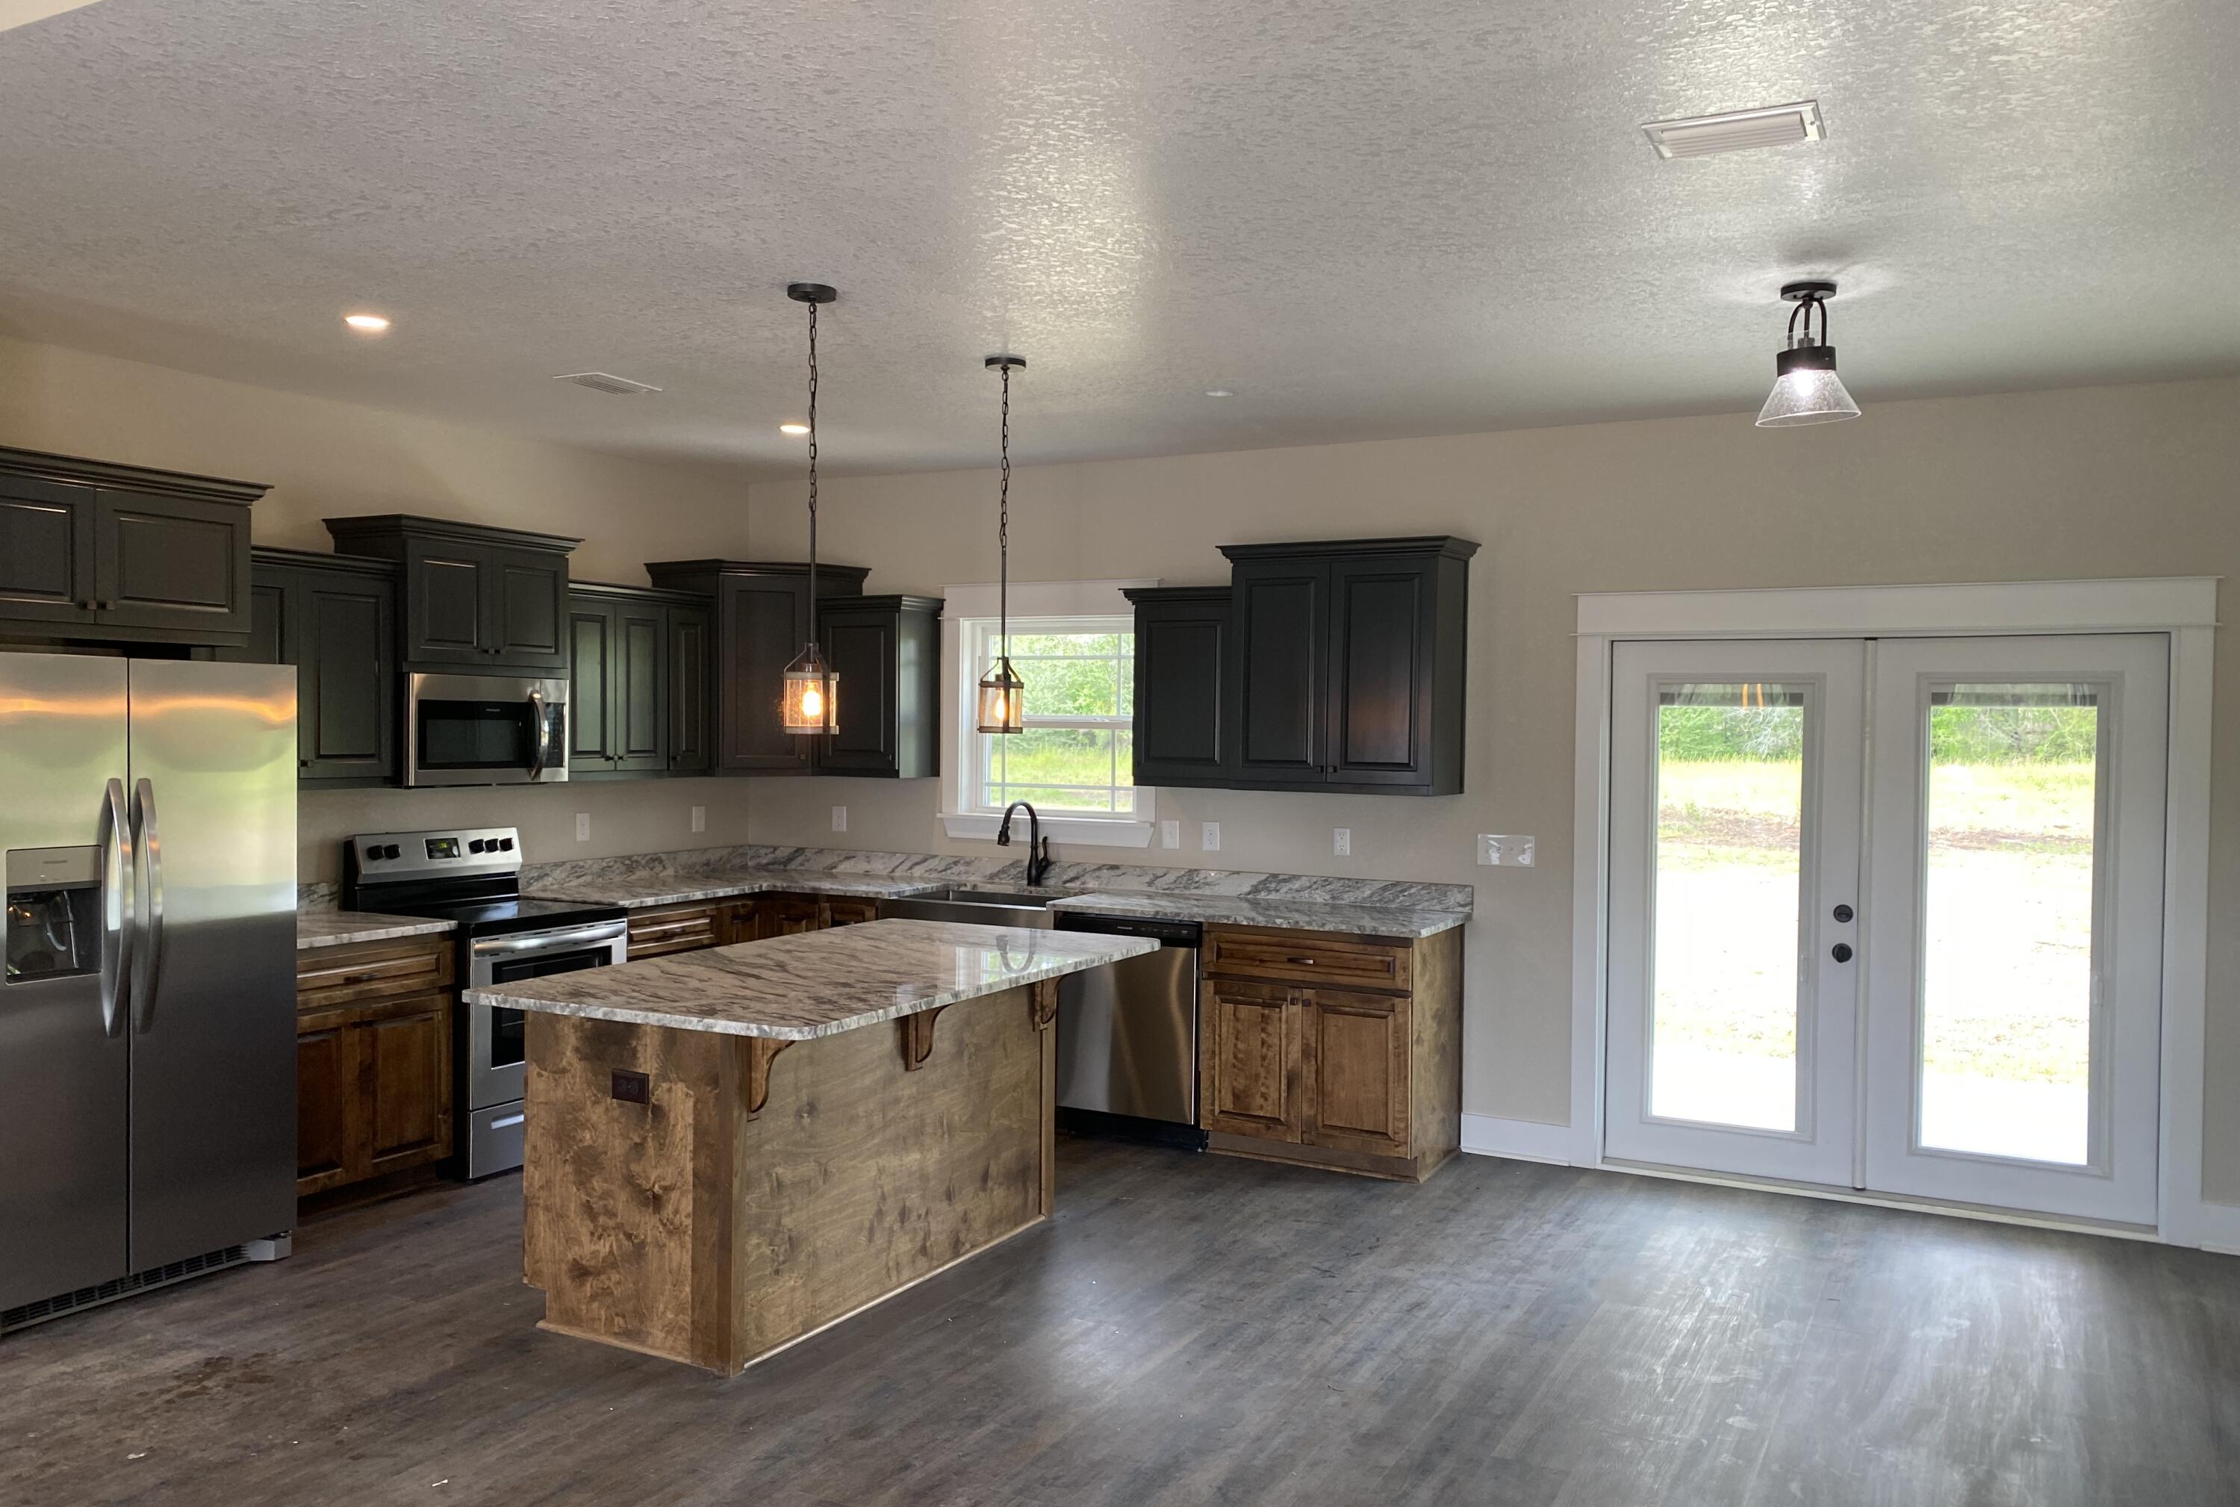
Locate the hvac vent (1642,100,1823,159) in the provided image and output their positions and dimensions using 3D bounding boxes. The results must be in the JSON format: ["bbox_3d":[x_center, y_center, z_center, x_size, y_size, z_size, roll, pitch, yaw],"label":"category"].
[{"bbox_3d":[1.159,-1.164,3.164,0.302,0.020,0.214,1,1,28],"label":"hvac vent"}]

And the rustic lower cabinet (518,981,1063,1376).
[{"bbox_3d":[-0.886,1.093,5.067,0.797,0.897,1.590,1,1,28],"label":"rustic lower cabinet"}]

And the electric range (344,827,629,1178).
[{"bbox_3d":[-2.373,0.905,6.398,0.680,1.198,0.759,1,1,28],"label":"electric range"}]

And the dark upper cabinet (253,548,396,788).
[{"bbox_3d":[-2.879,-0.274,5.723,0.355,0.800,0.760,1,1,28],"label":"dark upper cabinet"}]

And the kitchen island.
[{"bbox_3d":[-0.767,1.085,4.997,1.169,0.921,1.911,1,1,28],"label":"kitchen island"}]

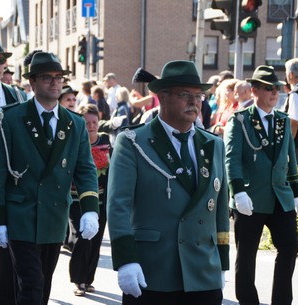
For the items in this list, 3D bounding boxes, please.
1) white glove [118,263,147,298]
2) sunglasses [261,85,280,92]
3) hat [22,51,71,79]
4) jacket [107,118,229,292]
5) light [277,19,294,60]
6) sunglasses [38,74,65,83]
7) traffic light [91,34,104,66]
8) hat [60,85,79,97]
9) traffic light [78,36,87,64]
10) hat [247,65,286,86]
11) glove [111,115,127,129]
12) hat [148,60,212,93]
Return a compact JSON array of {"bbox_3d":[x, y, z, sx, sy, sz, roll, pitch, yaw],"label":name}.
[{"bbox_3d":[-0.077,0.573,5.200,0.120,0.180,0.100,0,4,-30],"label":"white glove"},{"bbox_3d":[0.878,-0.475,8.520,0.145,0.042,0.150,0,4,-40],"label":"sunglasses"},{"bbox_3d":[-0.544,-0.467,6.120,0.260,0.140,0.305,-2,4,-34],"label":"hat"},{"bbox_3d":[0.086,0.232,5.080,0.570,0.770,0.350,-1,4,-30],"label":"jacket"},{"bbox_3d":[2.523,-2.097,21.300,0.310,0.750,0.260,3,3,25],"label":"light"},{"bbox_3d":[-0.530,-0.387,6.030,0.142,0.044,0.145,-2,4,-34],"label":"sunglasses"},{"bbox_3d":[-1.314,-2.629,29.300,0.360,0.750,0.280,3,3,18],"label":"traffic light"},{"bbox_3d":[-0.898,-0.680,12.800,0.260,0.120,0.280,-2,4,-35],"label":"hat"},{"bbox_3d":[-2.149,-3.322,37.500,0.290,0.900,0.320,4,5,40],"label":"traffic light"},{"bbox_3d":[0.810,-0.531,7.950,0.265,0.135,0.295,-2,4,-34],"label":"hat"},{"bbox_3d":[-0.295,-0.310,11.500,0.160,0.120,0.100,1,4,10],"label":"glove"},{"bbox_3d":[0.139,-0.356,5.420,0.280,0.145,0.320,0,4,-40],"label":"hat"}]

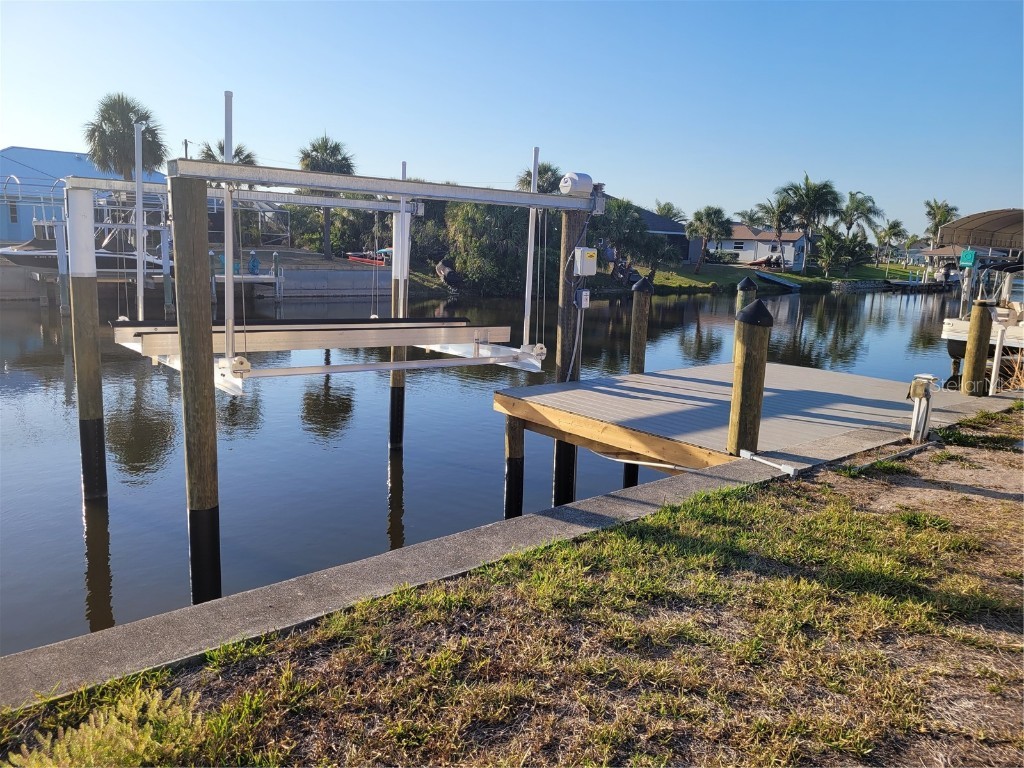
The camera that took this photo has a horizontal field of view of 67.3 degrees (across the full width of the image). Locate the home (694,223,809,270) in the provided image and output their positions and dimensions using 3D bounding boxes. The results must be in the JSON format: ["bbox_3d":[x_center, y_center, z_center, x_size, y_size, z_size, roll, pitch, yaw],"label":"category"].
[{"bbox_3d":[26.386,-15.293,84.684,11.000,4.881,7.500,12,14,42],"label":"home"}]

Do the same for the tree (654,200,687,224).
[{"bbox_3d":[21.845,-21.500,106.000,5.100,7.700,5.100,4,10,11],"label":"tree"}]

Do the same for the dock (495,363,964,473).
[{"bbox_3d":[2.672,0.256,8.537,4.850,0.280,3.000,-6,13,-39],"label":"dock"}]

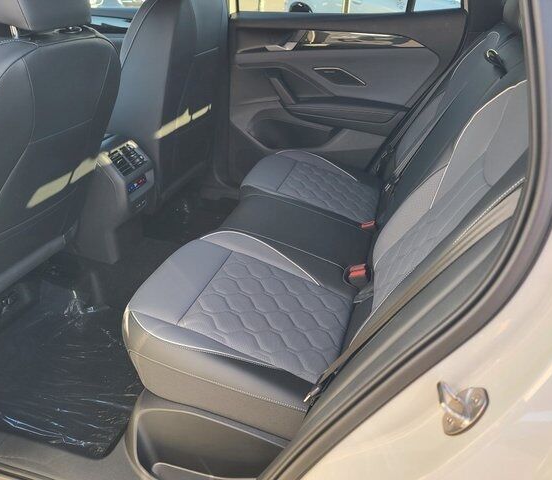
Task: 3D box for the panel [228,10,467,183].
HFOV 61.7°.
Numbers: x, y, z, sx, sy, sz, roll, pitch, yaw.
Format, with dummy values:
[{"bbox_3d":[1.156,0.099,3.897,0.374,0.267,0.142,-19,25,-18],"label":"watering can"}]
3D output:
[{"bbox_3d":[0.222,-0.499,1.756,0.803,0.660,0.118,8,28,13],"label":"panel"}]

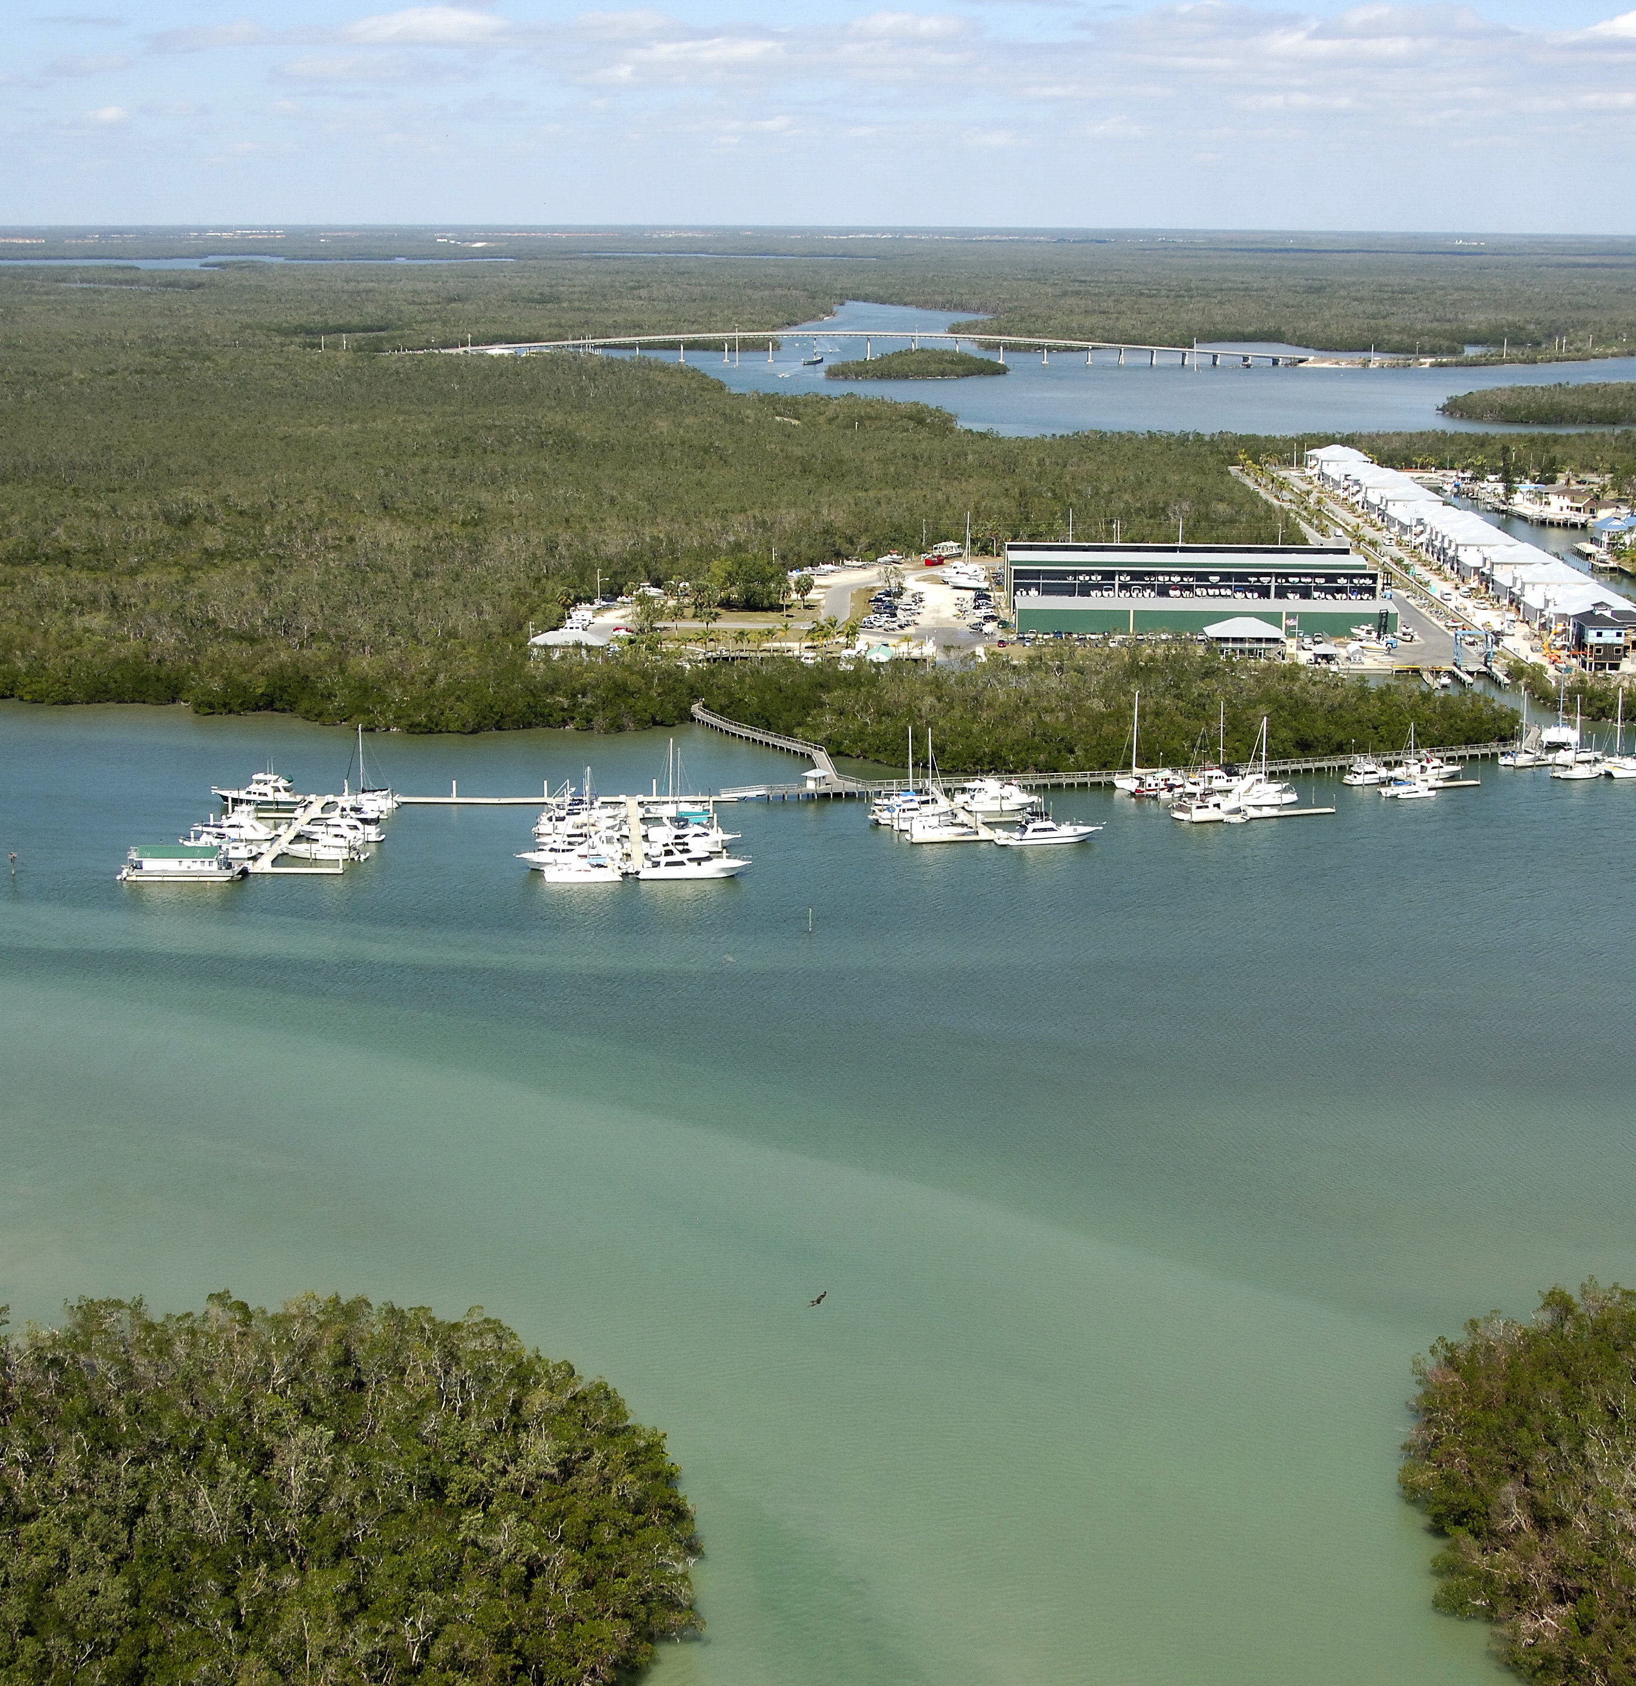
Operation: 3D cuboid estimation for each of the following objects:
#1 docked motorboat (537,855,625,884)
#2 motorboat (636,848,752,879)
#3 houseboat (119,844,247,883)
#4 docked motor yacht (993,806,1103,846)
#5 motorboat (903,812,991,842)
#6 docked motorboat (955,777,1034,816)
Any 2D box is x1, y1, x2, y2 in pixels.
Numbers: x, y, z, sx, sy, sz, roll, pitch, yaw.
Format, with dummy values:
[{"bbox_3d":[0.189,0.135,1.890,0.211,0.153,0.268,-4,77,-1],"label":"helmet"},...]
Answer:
[{"bbox_3d":[-32.990,3.690,424.260,11.690,3.300,4.200,0,12,-4],"label":"docked motorboat"},{"bbox_3d":[-17.740,2.830,426.580,16.200,4.200,4.500,0,12,-4],"label":"motorboat"},{"bbox_3d":[-88.400,3.080,423.240,17.460,4.300,5.200,0,12,-2],"label":"houseboat"},{"bbox_3d":[33.730,-2.110,451.090,15.600,4.400,4.400,-2,12,-11],"label":"docked motor yacht"},{"bbox_3d":[18.610,-2.300,454.030,12.120,3.400,3.800,-2,12,-11],"label":"motorboat"},{"bbox_3d":[27.440,-7.300,475.270,12.830,4.600,4.300,-2,12,-11],"label":"docked motorboat"}]

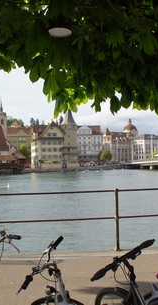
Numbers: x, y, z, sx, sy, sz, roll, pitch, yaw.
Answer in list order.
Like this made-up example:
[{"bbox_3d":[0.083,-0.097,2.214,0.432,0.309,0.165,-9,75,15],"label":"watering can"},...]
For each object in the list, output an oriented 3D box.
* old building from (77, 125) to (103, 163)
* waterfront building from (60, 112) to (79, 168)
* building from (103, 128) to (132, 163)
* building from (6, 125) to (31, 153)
[{"bbox_3d":[4.210,-4.340,207.270,15.900,24.200,15.000,-1,-2,-20],"label":"old building"},{"bbox_3d":[-4.190,-6.410,146.160,7.200,26.200,7.200,-1,-2,-18],"label":"waterfront building"},{"bbox_3d":[19.900,-3.970,214.500,19.600,22.900,16.000,-1,-2,-25],"label":"building"},{"bbox_3d":[-33.520,-2.300,188.840,13.690,21.400,14.000,-1,-2,-18],"label":"building"}]

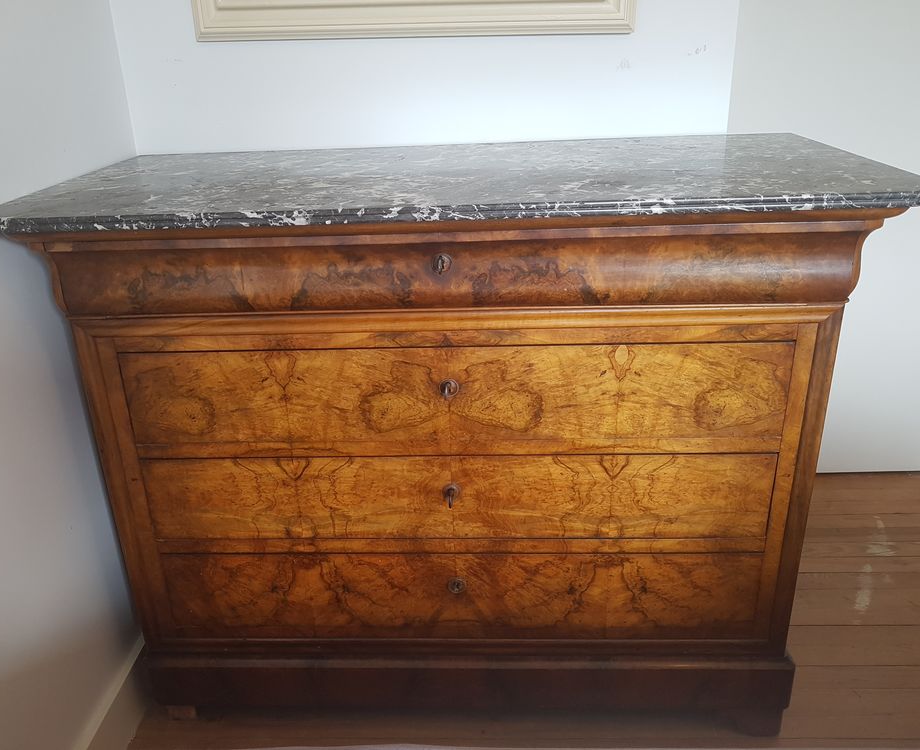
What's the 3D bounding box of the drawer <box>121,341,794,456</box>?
[{"bbox_3d":[-0.010,-0.035,1.370,1.051,0.190,0.390,-1,24,3],"label":"drawer"}]

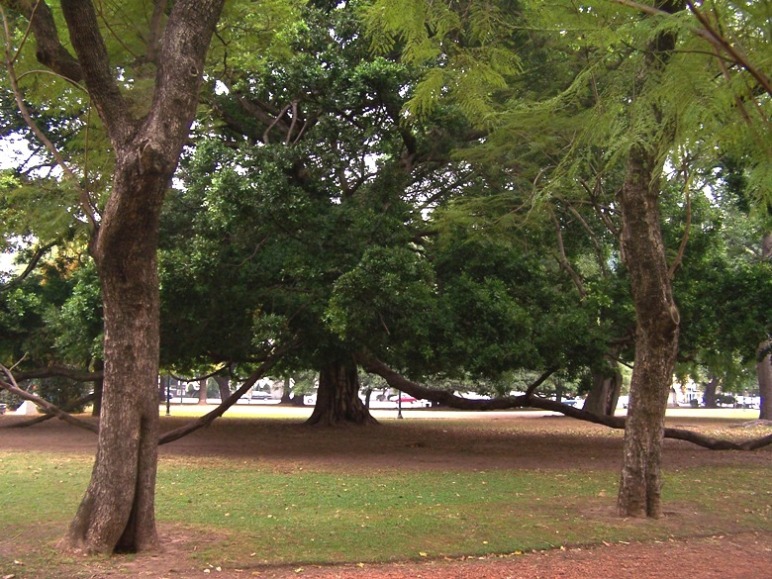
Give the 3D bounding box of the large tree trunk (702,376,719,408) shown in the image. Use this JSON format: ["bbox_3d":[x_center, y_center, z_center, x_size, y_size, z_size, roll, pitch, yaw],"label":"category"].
[{"bbox_3d":[26.419,8.386,69.000,1.300,2.600,1.250,0,-7,0],"label":"large tree trunk"}]

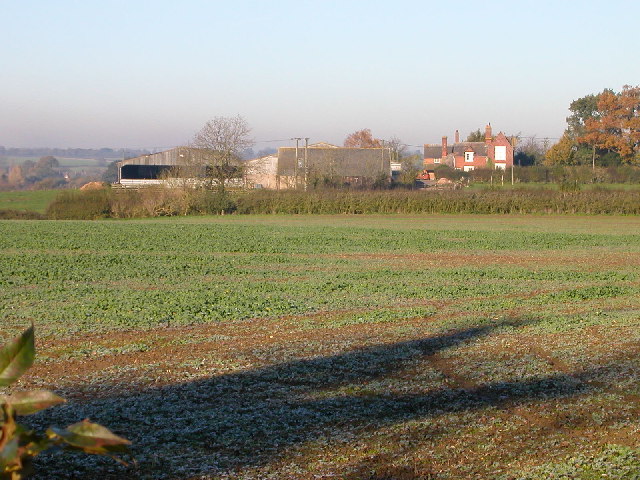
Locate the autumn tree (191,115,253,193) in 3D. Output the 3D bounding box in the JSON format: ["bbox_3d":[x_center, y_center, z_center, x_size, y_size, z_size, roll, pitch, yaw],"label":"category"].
[{"bbox_3d":[-8.260,-6.410,172.000,5.200,8.210,5.200,0,2,0],"label":"autumn tree"}]

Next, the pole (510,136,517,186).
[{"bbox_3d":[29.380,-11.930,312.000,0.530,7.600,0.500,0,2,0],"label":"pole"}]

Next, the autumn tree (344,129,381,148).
[{"bbox_3d":[7.270,-14.960,355.000,6.400,8.650,6.200,0,2,0],"label":"autumn tree"}]

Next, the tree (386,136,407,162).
[{"bbox_3d":[12.490,-13.470,335.000,3.260,6.860,3.400,0,2,0],"label":"tree"}]

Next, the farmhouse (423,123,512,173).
[{"bbox_3d":[25.130,-14.960,345.000,14.500,8.910,10.000,0,3,7],"label":"farmhouse"}]

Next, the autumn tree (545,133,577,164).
[{"bbox_3d":[39.850,-13.920,340.000,5.630,7.790,5.600,0,2,0],"label":"autumn tree"}]

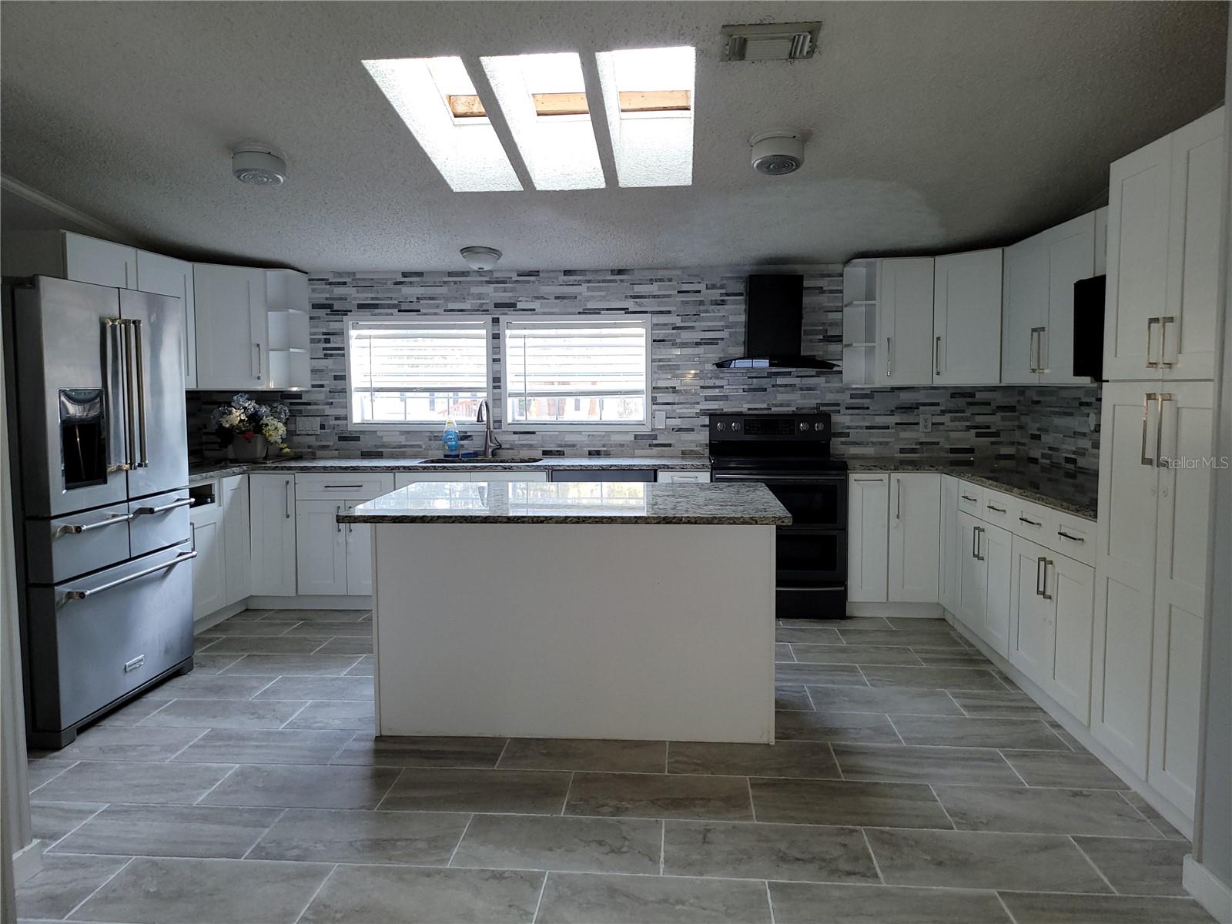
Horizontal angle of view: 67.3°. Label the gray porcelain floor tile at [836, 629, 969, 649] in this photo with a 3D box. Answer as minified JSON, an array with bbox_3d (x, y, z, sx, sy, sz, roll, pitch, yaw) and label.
[{"bbox_3d":[1.518,0.945,4.938,0.612,0.010,0.321,0,5,5],"label":"gray porcelain floor tile"}]

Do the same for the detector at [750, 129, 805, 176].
[{"bbox_3d":[0.671,-1.282,3.842,0.224,0.104,0.224,0,-4,5],"label":"detector"}]

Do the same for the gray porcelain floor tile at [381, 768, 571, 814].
[{"bbox_3d":[-0.465,1.123,3.137,0.610,0.010,0.327,0,5,5],"label":"gray porcelain floor tile"}]

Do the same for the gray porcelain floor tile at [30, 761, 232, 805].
[{"bbox_3d":[-1.686,1.122,3.241,0.610,0.010,0.327,0,5,5],"label":"gray porcelain floor tile"}]

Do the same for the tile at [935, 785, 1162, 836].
[{"bbox_3d":[1.377,1.131,3.000,0.612,0.010,0.321,0,5,5],"label":"tile"}]

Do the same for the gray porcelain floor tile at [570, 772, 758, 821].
[{"bbox_3d":[0.146,1.128,3.102,0.612,0.012,0.328,0,5,5],"label":"gray porcelain floor tile"}]

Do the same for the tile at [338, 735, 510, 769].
[{"bbox_3d":[-0.724,1.093,3.490,0.610,0.010,0.327,0,5,5],"label":"tile"}]

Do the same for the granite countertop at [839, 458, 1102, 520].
[{"bbox_3d":[1.837,0.104,4.573,1.130,0.040,2.550,0,5,5],"label":"granite countertop"}]

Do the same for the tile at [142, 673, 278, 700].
[{"bbox_3d":[-1.871,1.019,4.188,0.601,0.010,0.322,0,5,5],"label":"tile"}]

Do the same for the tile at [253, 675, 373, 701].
[{"bbox_3d":[-1.288,1.036,4.201,0.612,0.010,0.321,0,5,5],"label":"tile"}]

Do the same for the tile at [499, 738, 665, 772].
[{"bbox_3d":[-0.113,1.099,3.451,0.612,0.010,0.321,0,5,5],"label":"tile"}]

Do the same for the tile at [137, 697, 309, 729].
[{"bbox_3d":[-1.644,1.067,3.906,0.612,0.010,0.321,0,5,5],"label":"tile"}]

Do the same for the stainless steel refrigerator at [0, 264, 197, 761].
[{"bbox_3d":[-2.480,0.164,3.990,0.894,1.796,0.965,0,5,5],"label":"stainless steel refrigerator"}]

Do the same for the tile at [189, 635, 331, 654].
[{"bbox_3d":[-1.845,0.974,4.898,0.612,0.010,0.321,0,5,5],"label":"tile"}]

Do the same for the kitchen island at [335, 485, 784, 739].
[{"bbox_3d":[-0.161,0.585,3.855,1.638,0.888,1.098,0,5,5],"label":"kitchen island"}]

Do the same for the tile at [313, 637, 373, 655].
[{"bbox_3d":[-1.221,0.962,4.781,0.601,0.010,0.322,0,5,5],"label":"tile"}]

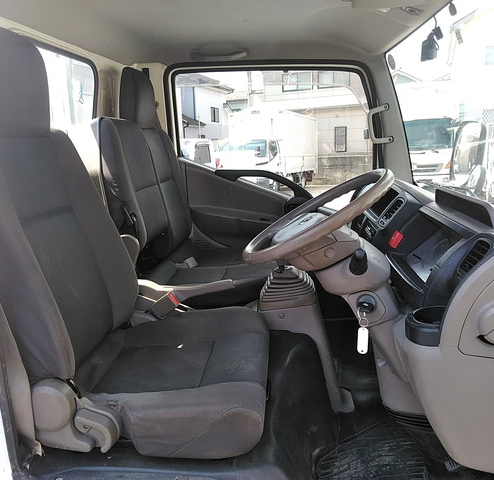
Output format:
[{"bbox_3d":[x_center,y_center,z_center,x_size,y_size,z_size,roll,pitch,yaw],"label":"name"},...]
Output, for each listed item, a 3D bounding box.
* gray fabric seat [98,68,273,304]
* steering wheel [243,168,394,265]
[{"bbox_3d":[-0.208,-0.223,1.927,0.620,0.900,0.750,-1,11,3],"label":"gray fabric seat"},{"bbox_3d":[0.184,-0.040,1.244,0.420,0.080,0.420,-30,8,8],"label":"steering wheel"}]

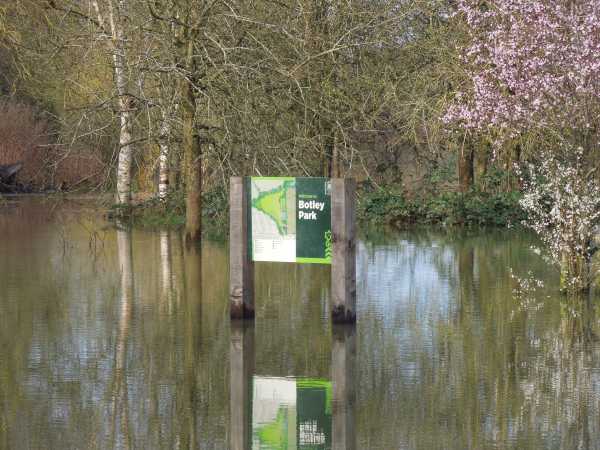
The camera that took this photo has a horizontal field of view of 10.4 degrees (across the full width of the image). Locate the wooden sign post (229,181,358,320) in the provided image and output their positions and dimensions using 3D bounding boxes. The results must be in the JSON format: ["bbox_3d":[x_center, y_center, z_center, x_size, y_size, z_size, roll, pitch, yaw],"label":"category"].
[{"bbox_3d":[-0.064,0.247,32.500,1.440,1.430,0.185,1,2,40],"label":"wooden sign post"}]

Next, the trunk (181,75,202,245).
[{"bbox_3d":[-1.871,-1.128,57.000,0.320,2.900,0.320,-2,1,0],"label":"trunk"}]

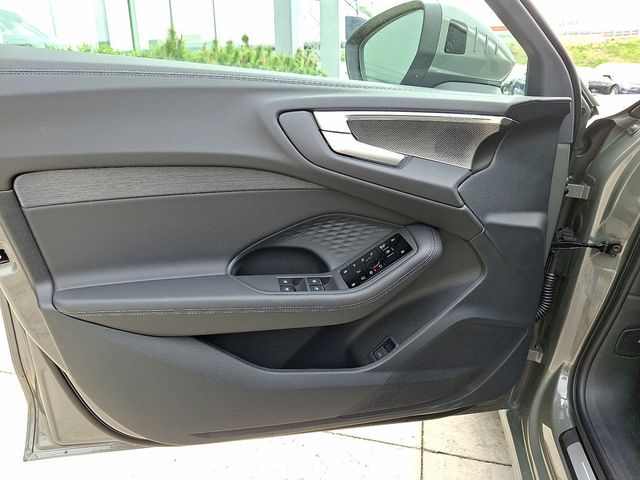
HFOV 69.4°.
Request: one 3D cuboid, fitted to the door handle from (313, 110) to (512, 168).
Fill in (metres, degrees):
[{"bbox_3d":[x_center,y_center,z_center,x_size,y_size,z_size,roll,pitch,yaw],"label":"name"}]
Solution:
[{"bbox_3d":[0.147,-0.165,0.750,0.310,0.082,0.060,-3,21,-8],"label":"door handle"}]

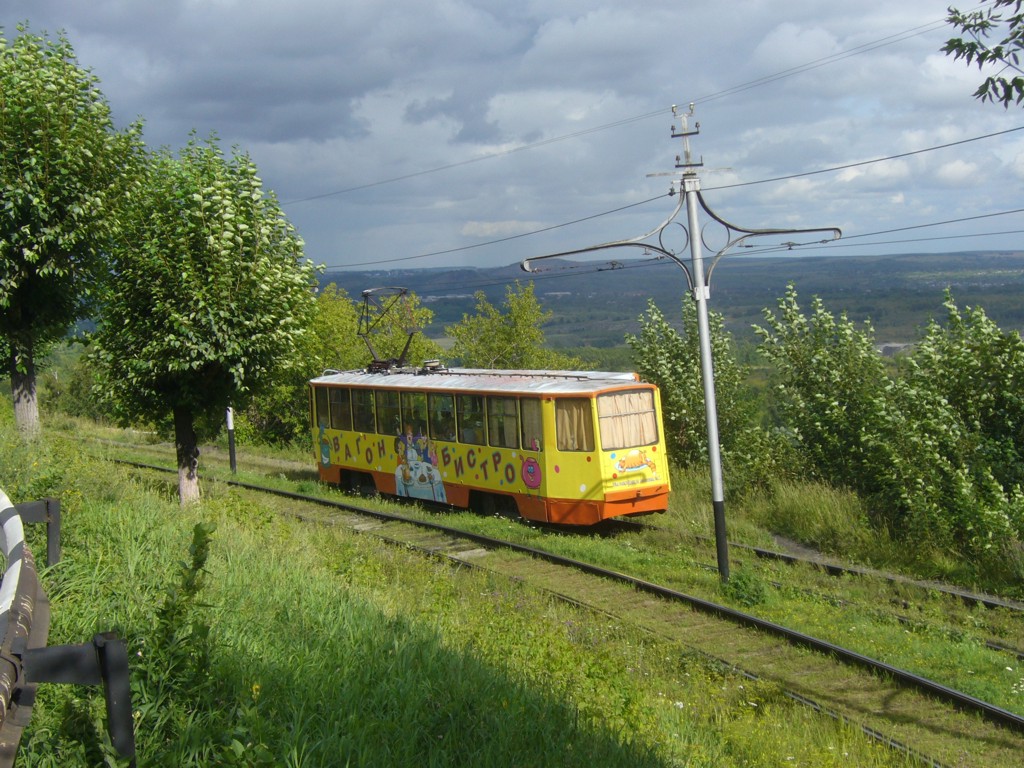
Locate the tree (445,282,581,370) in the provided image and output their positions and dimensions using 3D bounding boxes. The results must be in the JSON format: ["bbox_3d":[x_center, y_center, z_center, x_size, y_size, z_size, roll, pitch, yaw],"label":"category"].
[{"bbox_3d":[0.100,-0.300,49.500,4.200,5.600,4.000,-3,4,0],"label":"tree"}]

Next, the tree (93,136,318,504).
[{"bbox_3d":[-7.650,-1.600,40.600,5.500,9.100,5.500,-3,4,0],"label":"tree"}]

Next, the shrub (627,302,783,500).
[{"bbox_3d":[4.700,0.350,39.500,3.800,4.700,3.500,-3,4,0],"label":"shrub"}]

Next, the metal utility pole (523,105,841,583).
[{"bbox_3d":[3.040,-0.570,25.800,6.500,7.700,0.400,-7,5,-30],"label":"metal utility pole"}]

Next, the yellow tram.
[{"bbox_3d":[-1.120,1.295,38.520,2.600,3.180,15.100,-5,3,-28],"label":"yellow tram"}]

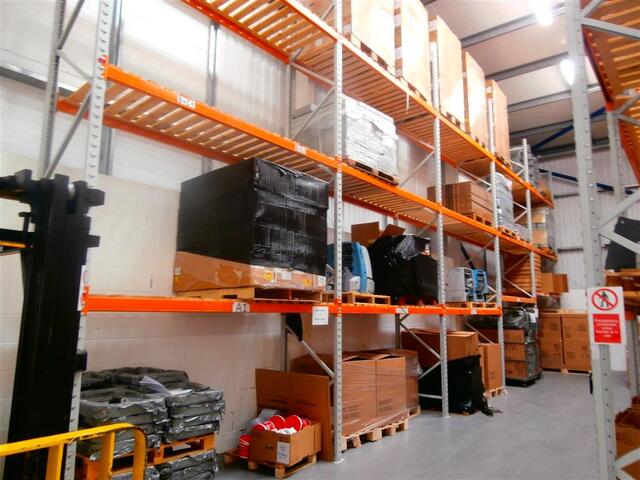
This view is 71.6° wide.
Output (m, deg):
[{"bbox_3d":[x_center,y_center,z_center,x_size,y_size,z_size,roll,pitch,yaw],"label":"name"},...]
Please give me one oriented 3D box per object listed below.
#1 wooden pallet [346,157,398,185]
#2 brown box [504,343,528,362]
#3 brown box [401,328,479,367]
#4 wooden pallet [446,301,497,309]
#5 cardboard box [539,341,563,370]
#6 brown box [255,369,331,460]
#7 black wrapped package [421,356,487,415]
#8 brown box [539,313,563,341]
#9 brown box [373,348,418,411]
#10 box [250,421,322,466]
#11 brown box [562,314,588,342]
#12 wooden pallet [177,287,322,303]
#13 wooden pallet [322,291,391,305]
[{"bbox_3d":[0.340,-0.877,6.171,0.985,0.138,1.212,-7,-12,39],"label":"wooden pallet"},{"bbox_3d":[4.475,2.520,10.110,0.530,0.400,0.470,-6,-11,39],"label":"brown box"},{"bbox_3d":[2.128,1.914,7.834,1.202,0.512,0.532,-7,-12,39],"label":"brown box"},{"bbox_3d":[2.622,1.243,8.441,1.024,0.118,1.241,-7,-12,39],"label":"wooden pallet"},{"bbox_3d":[6.639,3.221,12.604,0.571,0.739,0.552,-7,-12,39],"label":"cardboard box"},{"bbox_3d":[-0.345,2.060,5.321,1.200,0.900,0.100,-6,-11,39],"label":"brown box"},{"bbox_3d":[2.105,2.380,7.512,1.080,0.880,0.560,-7,-12,39],"label":"black wrapped package"},{"bbox_3d":[6.511,2.459,12.541,0.600,0.720,0.550,-6,-11,39],"label":"brown box"},{"bbox_3d":[1.028,2.214,7.037,0.750,0.830,0.800,-6,-11,39],"label":"brown box"},{"bbox_3d":[-0.348,2.159,4.789,0.490,0.305,0.633,-4,-10,29],"label":"box"},{"bbox_3d":[7.146,2.426,12.311,0.630,0.729,0.552,-7,-12,39],"label":"brown box"},{"bbox_3d":[-0.748,0.602,4.654,1.212,0.123,0.955,-7,-12,39],"label":"wooden pallet"},{"bbox_3d":[0.242,0.827,6.200,1.150,0.120,0.970,-6,-11,39],"label":"wooden pallet"}]

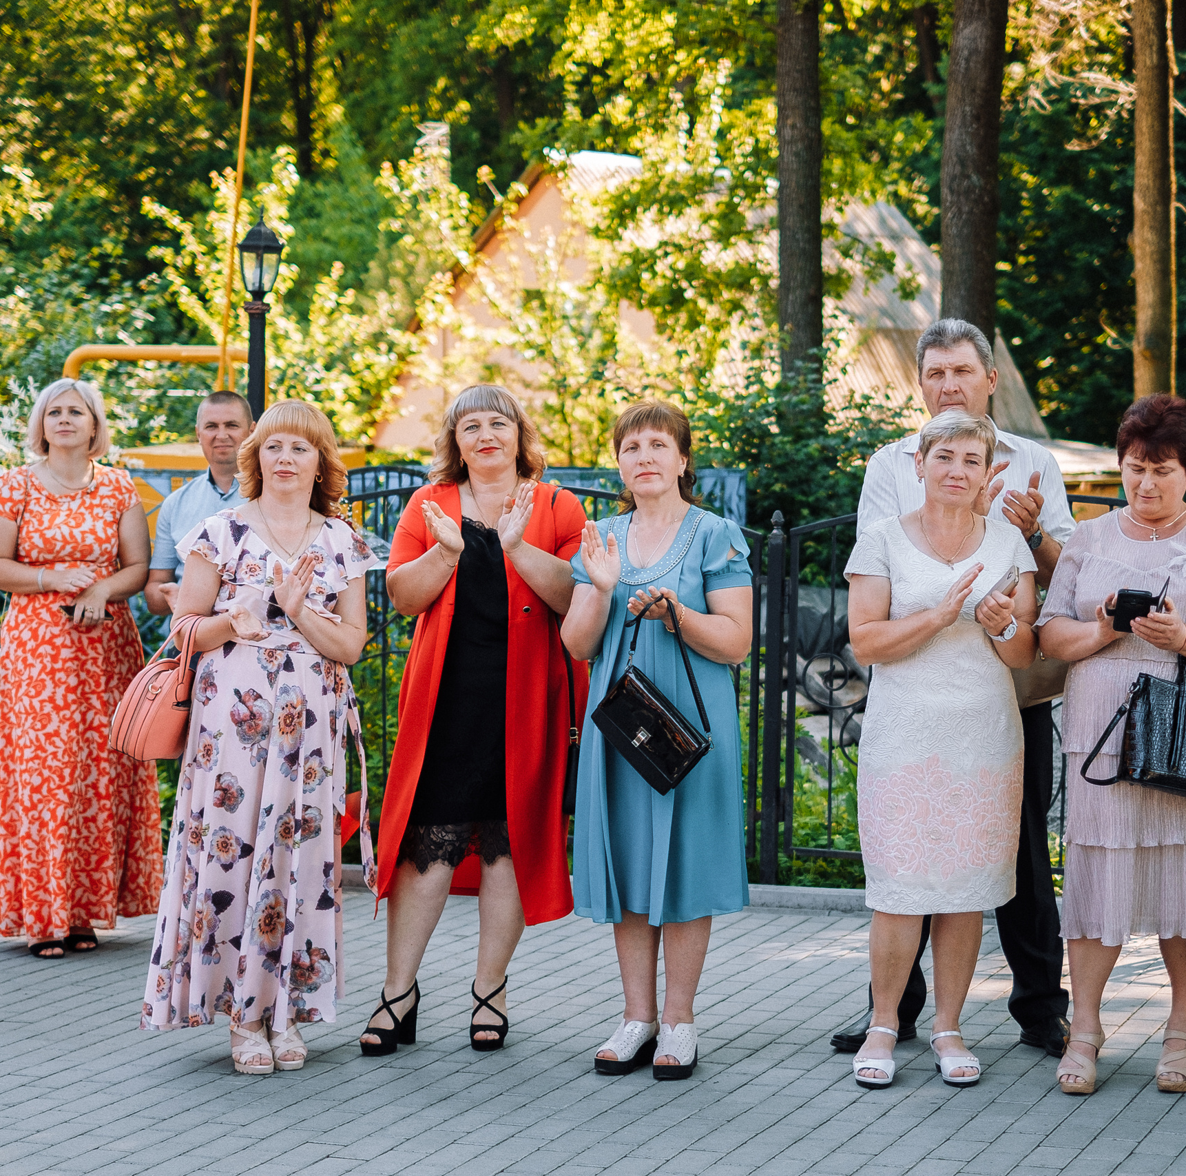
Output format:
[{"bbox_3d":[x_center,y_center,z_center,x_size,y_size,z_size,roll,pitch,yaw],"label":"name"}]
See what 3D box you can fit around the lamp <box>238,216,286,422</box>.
[{"bbox_3d":[-1.235,-0.187,9.600,0.180,2.442,0.180,0,3,0],"label":"lamp"}]

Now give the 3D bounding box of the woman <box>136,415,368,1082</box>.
[{"bbox_3d":[-0.846,0.358,6.535,0.570,1.667,0.480,0,3,-2],"label":"woman"}]

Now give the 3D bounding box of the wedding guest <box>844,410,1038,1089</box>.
[{"bbox_3d":[0.849,0.378,6.335,0.460,1.625,0.420,0,3,0],"label":"wedding guest"}]

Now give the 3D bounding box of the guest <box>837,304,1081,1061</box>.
[{"bbox_3d":[0.944,0.252,6.700,0.590,1.871,0.460,1,3,8],"label":"guest"}]

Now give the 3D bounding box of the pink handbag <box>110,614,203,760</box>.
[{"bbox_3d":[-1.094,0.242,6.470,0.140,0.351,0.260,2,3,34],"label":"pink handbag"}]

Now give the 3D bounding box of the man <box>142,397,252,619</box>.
[{"bbox_3d":[-1.197,0.234,8.400,0.540,1.733,0.420,0,3,-3],"label":"man"}]

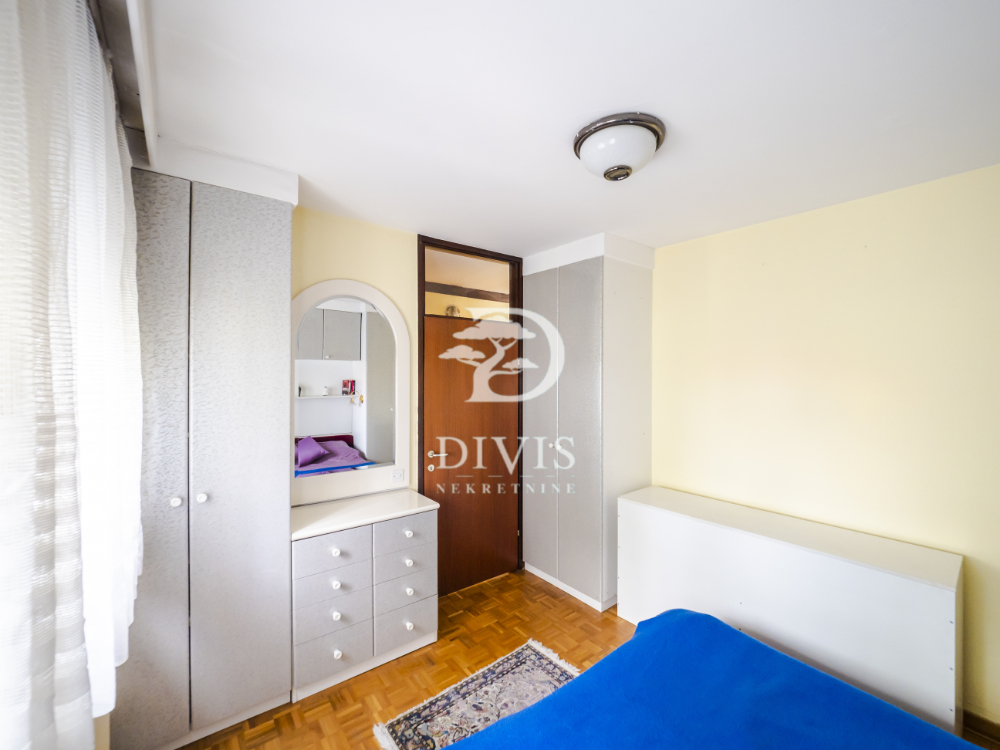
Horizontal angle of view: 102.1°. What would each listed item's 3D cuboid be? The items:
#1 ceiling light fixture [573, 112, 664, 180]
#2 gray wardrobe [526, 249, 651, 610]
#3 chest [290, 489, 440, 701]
[{"bbox_3d":[0.485,-0.889,1.655,0.376,0.145,0.376,0,0,0],"label":"ceiling light fixture"},{"bbox_3d":[0.672,0.359,3.202,0.593,2.471,0.810,0,0,-38],"label":"gray wardrobe"},{"bbox_3d":[-0.804,1.194,2.362,0.800,0.832,0.430,0,0,-36],"label":"chest"}]

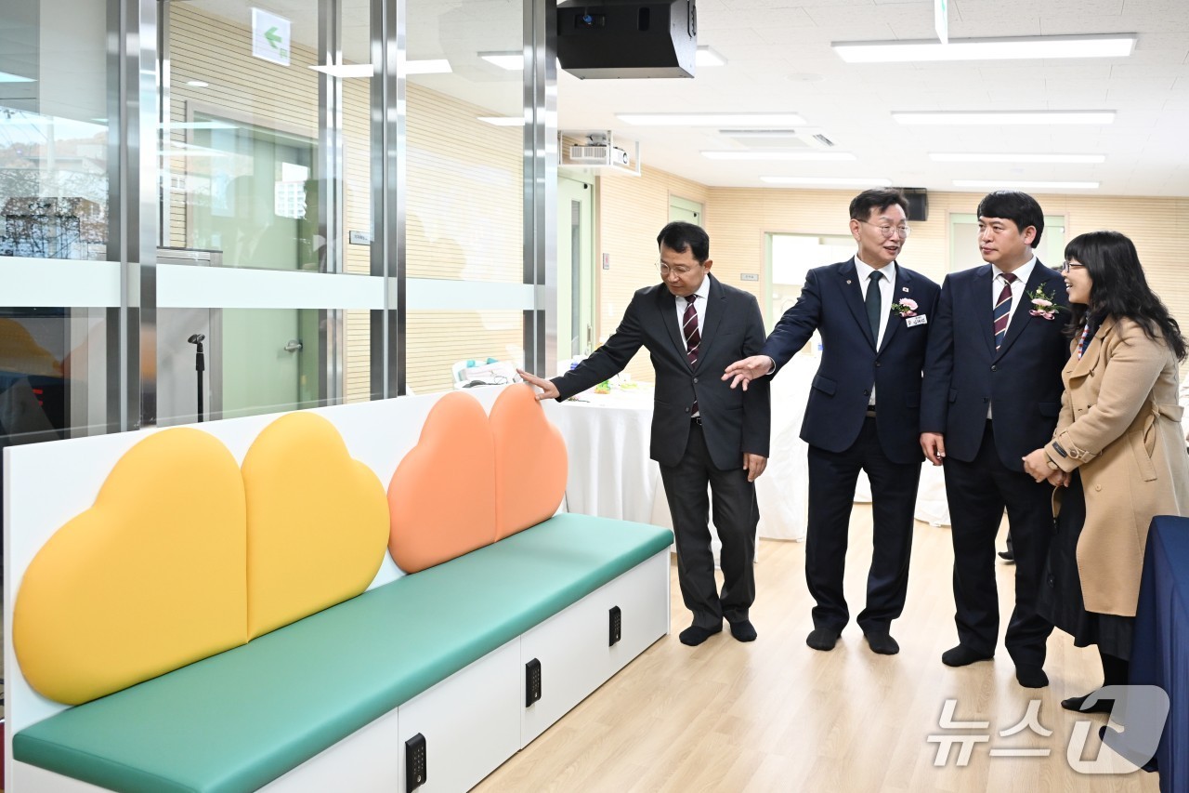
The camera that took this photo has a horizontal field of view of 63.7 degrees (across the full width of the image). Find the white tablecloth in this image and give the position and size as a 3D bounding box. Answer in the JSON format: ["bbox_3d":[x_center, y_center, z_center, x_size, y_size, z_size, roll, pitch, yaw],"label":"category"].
[{"bbox_3d":[1.200,0.310,6.300,2.400,0.760,2.400,3,5,21],"label":"white tablecloth"}]

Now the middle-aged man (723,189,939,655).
[{"bbox_3d":[0.880,0.090,3.560,0.760,1.720,0.480,2,4,13],"label":"middle-aged man"}]

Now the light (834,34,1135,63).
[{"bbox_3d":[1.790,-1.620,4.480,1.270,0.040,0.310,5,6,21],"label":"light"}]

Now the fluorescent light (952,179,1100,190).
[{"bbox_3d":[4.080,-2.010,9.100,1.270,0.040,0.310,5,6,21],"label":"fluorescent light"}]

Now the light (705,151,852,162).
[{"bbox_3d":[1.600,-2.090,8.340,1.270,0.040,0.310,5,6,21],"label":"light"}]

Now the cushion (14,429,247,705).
[{"bbox_3d":[-1.035,0.368,2.230,0.100,0.570,0.590,3,5,28],"label":"cushion"}]

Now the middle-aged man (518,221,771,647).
[{"bbox_3d":[0.195,0.140,3.670,0.860,1.610,0.480,3,5,18],"label":"middle-aged man"}]

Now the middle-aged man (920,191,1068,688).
[{"bbox_3d":[1.405,0.140,3.370,0.540,1.720,0.380,3,5,29],"label":"middle-aged man"}]

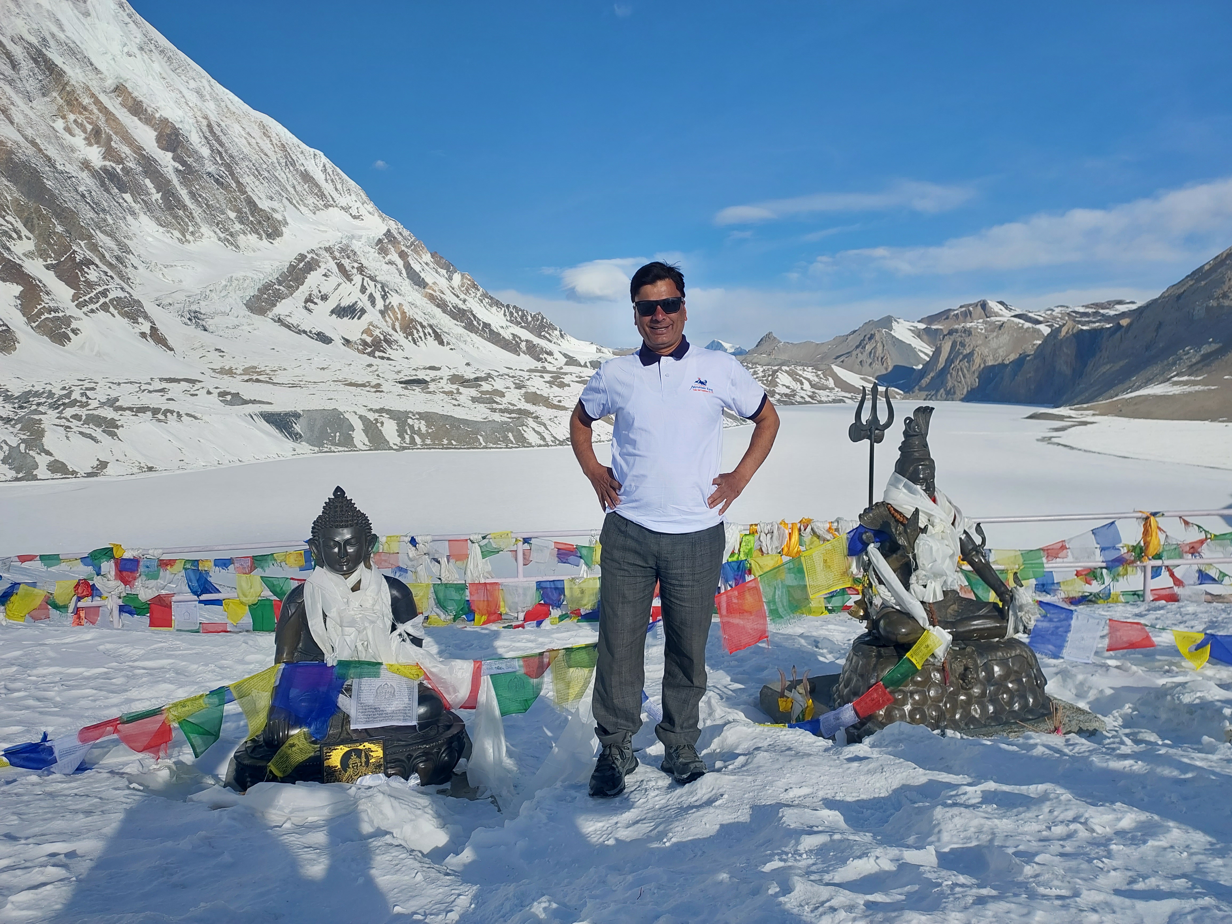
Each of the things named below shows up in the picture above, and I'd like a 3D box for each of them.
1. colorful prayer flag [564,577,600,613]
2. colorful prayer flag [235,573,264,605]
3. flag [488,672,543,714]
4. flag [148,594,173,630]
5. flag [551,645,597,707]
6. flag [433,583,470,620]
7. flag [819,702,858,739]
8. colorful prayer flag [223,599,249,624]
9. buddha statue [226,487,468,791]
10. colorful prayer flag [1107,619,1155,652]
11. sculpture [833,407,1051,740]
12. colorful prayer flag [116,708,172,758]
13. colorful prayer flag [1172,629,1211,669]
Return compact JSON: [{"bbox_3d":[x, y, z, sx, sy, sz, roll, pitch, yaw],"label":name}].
[{"bbox_3d":[-0.220,0.866,6.500,0.235,0.215,0.050,-1,4,-15],"label":"colorful prayer flag"},{"bbox_3d":[-2.187,0.758,5.950,0.165,0.190,0.050,-1,4,-15],"label":"colorful prayer flag"},{"bbox_3d":[-0.329,0.751,3.290,0.185,0.170,0.045,-2,5,-20],"label":"flag"},{"bbox_3d":[-2.683,0.883,5.880,0.140,0.215,0.040,-1,4,-15],"label":"flag"},{"bbox_3d":[-0.135,0.721,3.370,0.180,0.205,0.045,-2,5,-20],"label":"flag"},{"bbox_3d":[-0.941,0.801,5.700,0.210,0.210,0.050,0,4,0],"label":"flag"},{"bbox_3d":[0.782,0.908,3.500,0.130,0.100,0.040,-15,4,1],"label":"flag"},{"bbox_3d":[-2.277,0.897,5.970,0.150,0.150,0.050,-1,4,-15],"label":"colorful prayer flag"},{"bbox_3d":[-0.975,0.603,3.610,0.810,1.020,0.580,-1,4,-18],"label":"buddha statue"},{"bbox_3d":[2.271,0.767,4.400,0.210,0.150,0.060,0,4,-5],"label":"colorful prayer flag"},{"bbox_3d":[1.360,0.436,4.390,0.900,1.330,0.600,-2,4,-21],"label":"sculpture"},{"bbox_3d":[-1.577,0.902,3.330,0.190,0.165,0.050,1,4,11],"label":"colorful prayer flag"},{"bbox_3d":[2.368,0.772,4.100,0.190,0.165,0.050,-2,5,-22],"label":"colorful prayer flag"}]

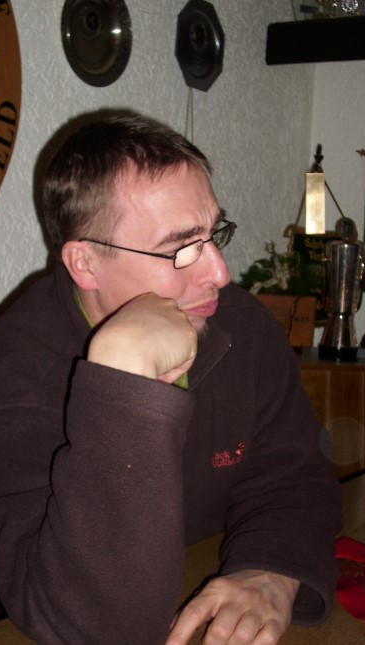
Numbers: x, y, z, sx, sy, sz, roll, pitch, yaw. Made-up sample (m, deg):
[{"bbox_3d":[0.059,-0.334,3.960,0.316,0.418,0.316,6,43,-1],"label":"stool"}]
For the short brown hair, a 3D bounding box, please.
[{"bbox_3d":[-0.064,-0.151,0.970,0.197,0.165,0.165,11,20,27],"label":"short brown hair"}]

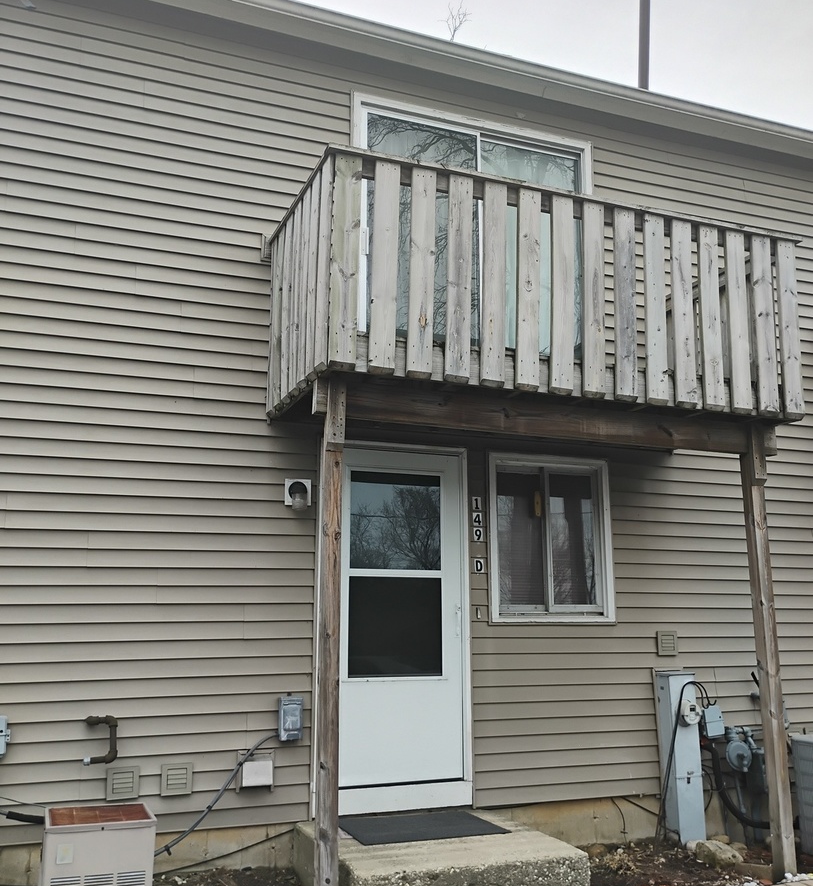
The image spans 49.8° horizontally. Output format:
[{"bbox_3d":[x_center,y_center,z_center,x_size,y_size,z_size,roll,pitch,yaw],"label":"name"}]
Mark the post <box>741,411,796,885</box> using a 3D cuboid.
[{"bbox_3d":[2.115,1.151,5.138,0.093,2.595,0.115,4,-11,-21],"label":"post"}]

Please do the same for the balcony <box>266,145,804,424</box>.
[{"bbox_3d":[0.788,-0.708,5.407,3.025,1.180,1.300,4,-11,-21],"label":"balcony"}]

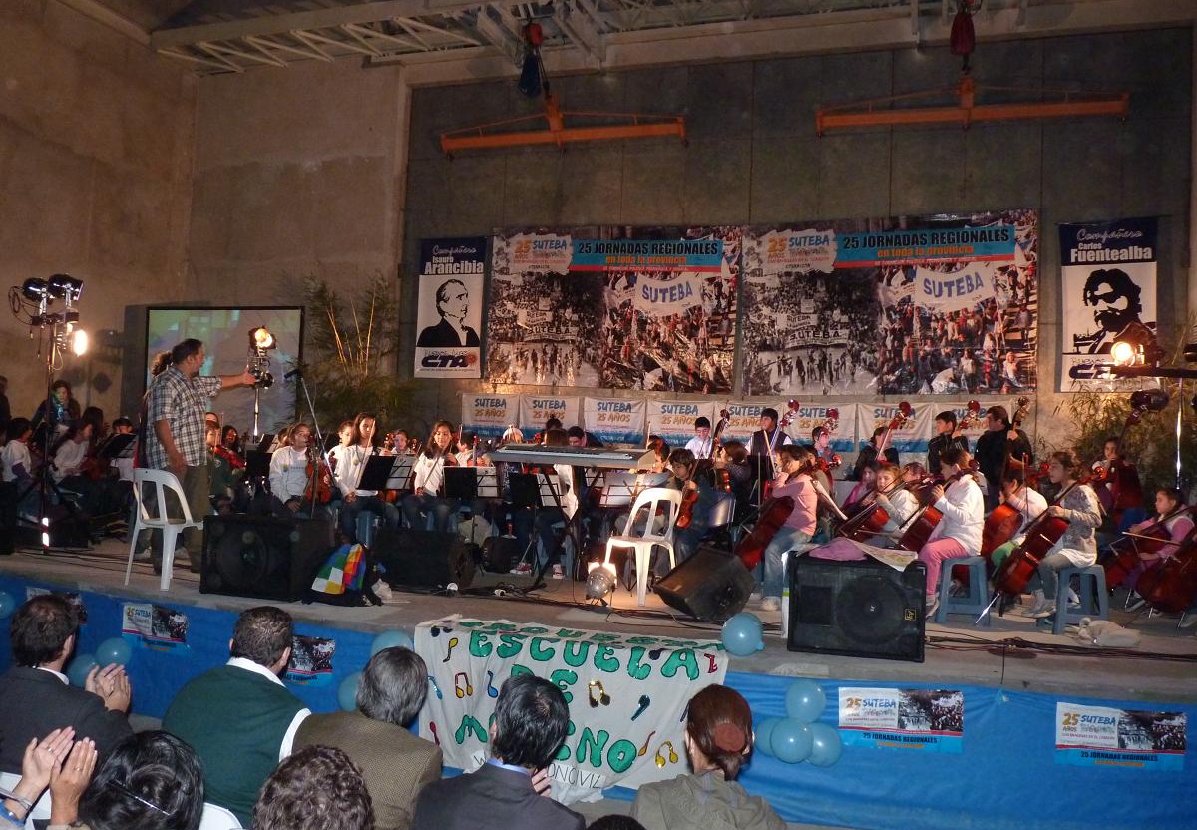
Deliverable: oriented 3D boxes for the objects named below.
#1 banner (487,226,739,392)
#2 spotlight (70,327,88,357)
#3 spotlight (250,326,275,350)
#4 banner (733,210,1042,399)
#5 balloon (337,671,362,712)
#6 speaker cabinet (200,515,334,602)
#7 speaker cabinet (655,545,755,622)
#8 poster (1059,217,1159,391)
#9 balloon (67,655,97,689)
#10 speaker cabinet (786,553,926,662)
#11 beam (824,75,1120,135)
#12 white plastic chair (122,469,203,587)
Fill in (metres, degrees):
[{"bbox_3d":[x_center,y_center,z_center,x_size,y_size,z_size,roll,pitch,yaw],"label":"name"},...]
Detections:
[{"bbox_3d":[0.145,-1.405,13.162,3.448,2.167,0.040,1,-2,17],"label":"banner"},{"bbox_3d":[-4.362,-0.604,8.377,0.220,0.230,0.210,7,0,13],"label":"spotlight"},{"bbox_3d":[-2.845,-0.655,8.500,0.200,0.210,0.240,4,-3,-29],"label":"spotlight"},{"bbox_3d":[3.459,-1.325,12.146,3.431,2.204,0.040,1,-2,17],"label":"banner"},{"bbox_3d":[-1.309,1.507,5.450,0.220,0.235,0.220,2,-3,18],"label":"balloon"},{"bbox_3d":[-2.192,0.935,6.675,0.675,0.500,0.460,2,-3,16],"label":"speaker cabinet"},{"bbox_3d":[0.716,1.116,6.737,0.471,0.404,0.553,3,-3,-18],"label":"speaker cabinet"},{"bbox_3d":[5.323,-1.132,10.441,0.920,1.800,0.020,2,-3,18],"label":"poster"},{"bbox_3d":[-3.330,1.665,6.500,0.230,0.245,0.230,2,-3,18],"label":"balloon"},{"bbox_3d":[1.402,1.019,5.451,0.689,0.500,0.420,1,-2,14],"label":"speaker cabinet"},{"bbox_3d":[4.039,-3.419,11.033,3.215,0.600,0.160,1,-2,17],"label":"beam"},{"bbox_3d":[-2.966,0.772,6.930,0.440,0.790,0.470,1,-2,26],"label":"white plastic chair"}]

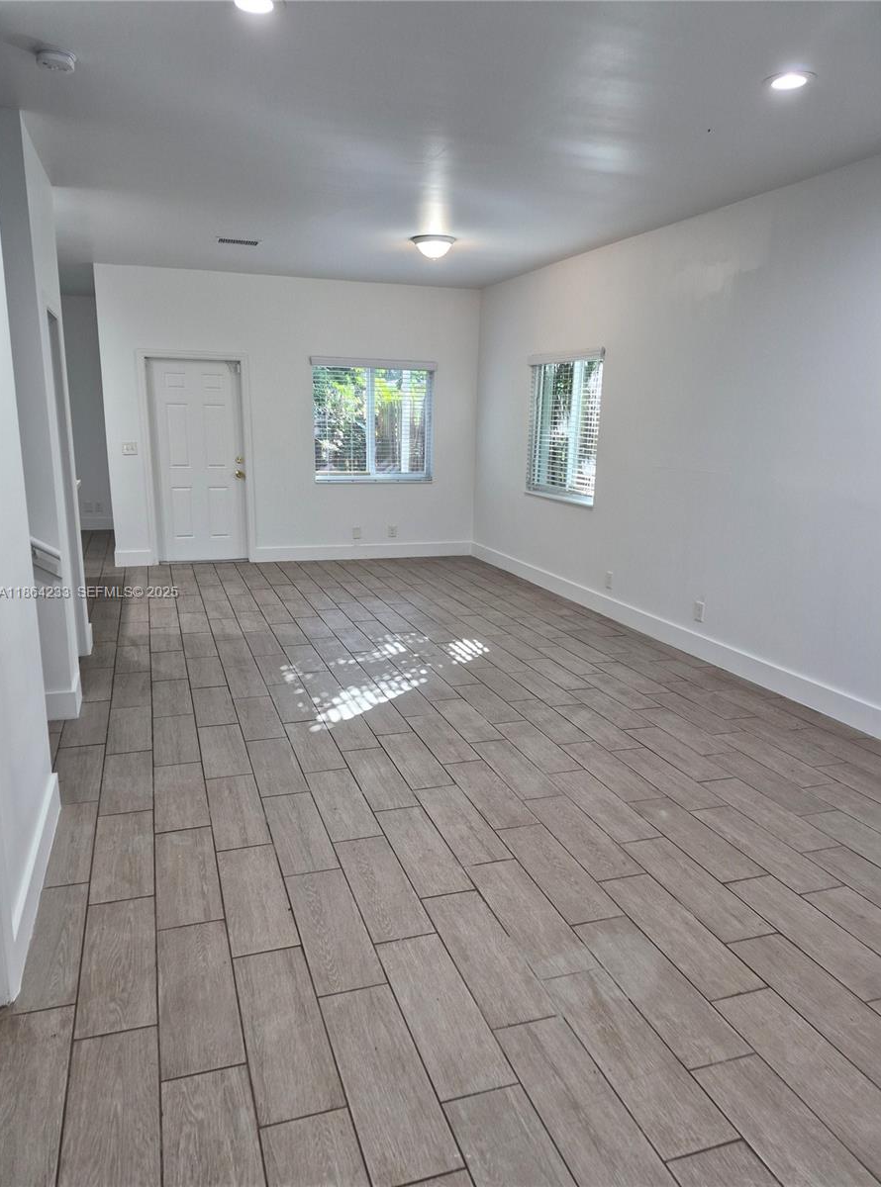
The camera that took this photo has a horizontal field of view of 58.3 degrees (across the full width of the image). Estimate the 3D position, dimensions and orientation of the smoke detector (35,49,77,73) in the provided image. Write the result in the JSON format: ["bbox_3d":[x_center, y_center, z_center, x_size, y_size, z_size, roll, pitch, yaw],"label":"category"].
[{"bbox_3d":[-1.448,-2.000,2.972,0.140,0.041,0.140,-3,14,-17],"label":"smoke detector"}]

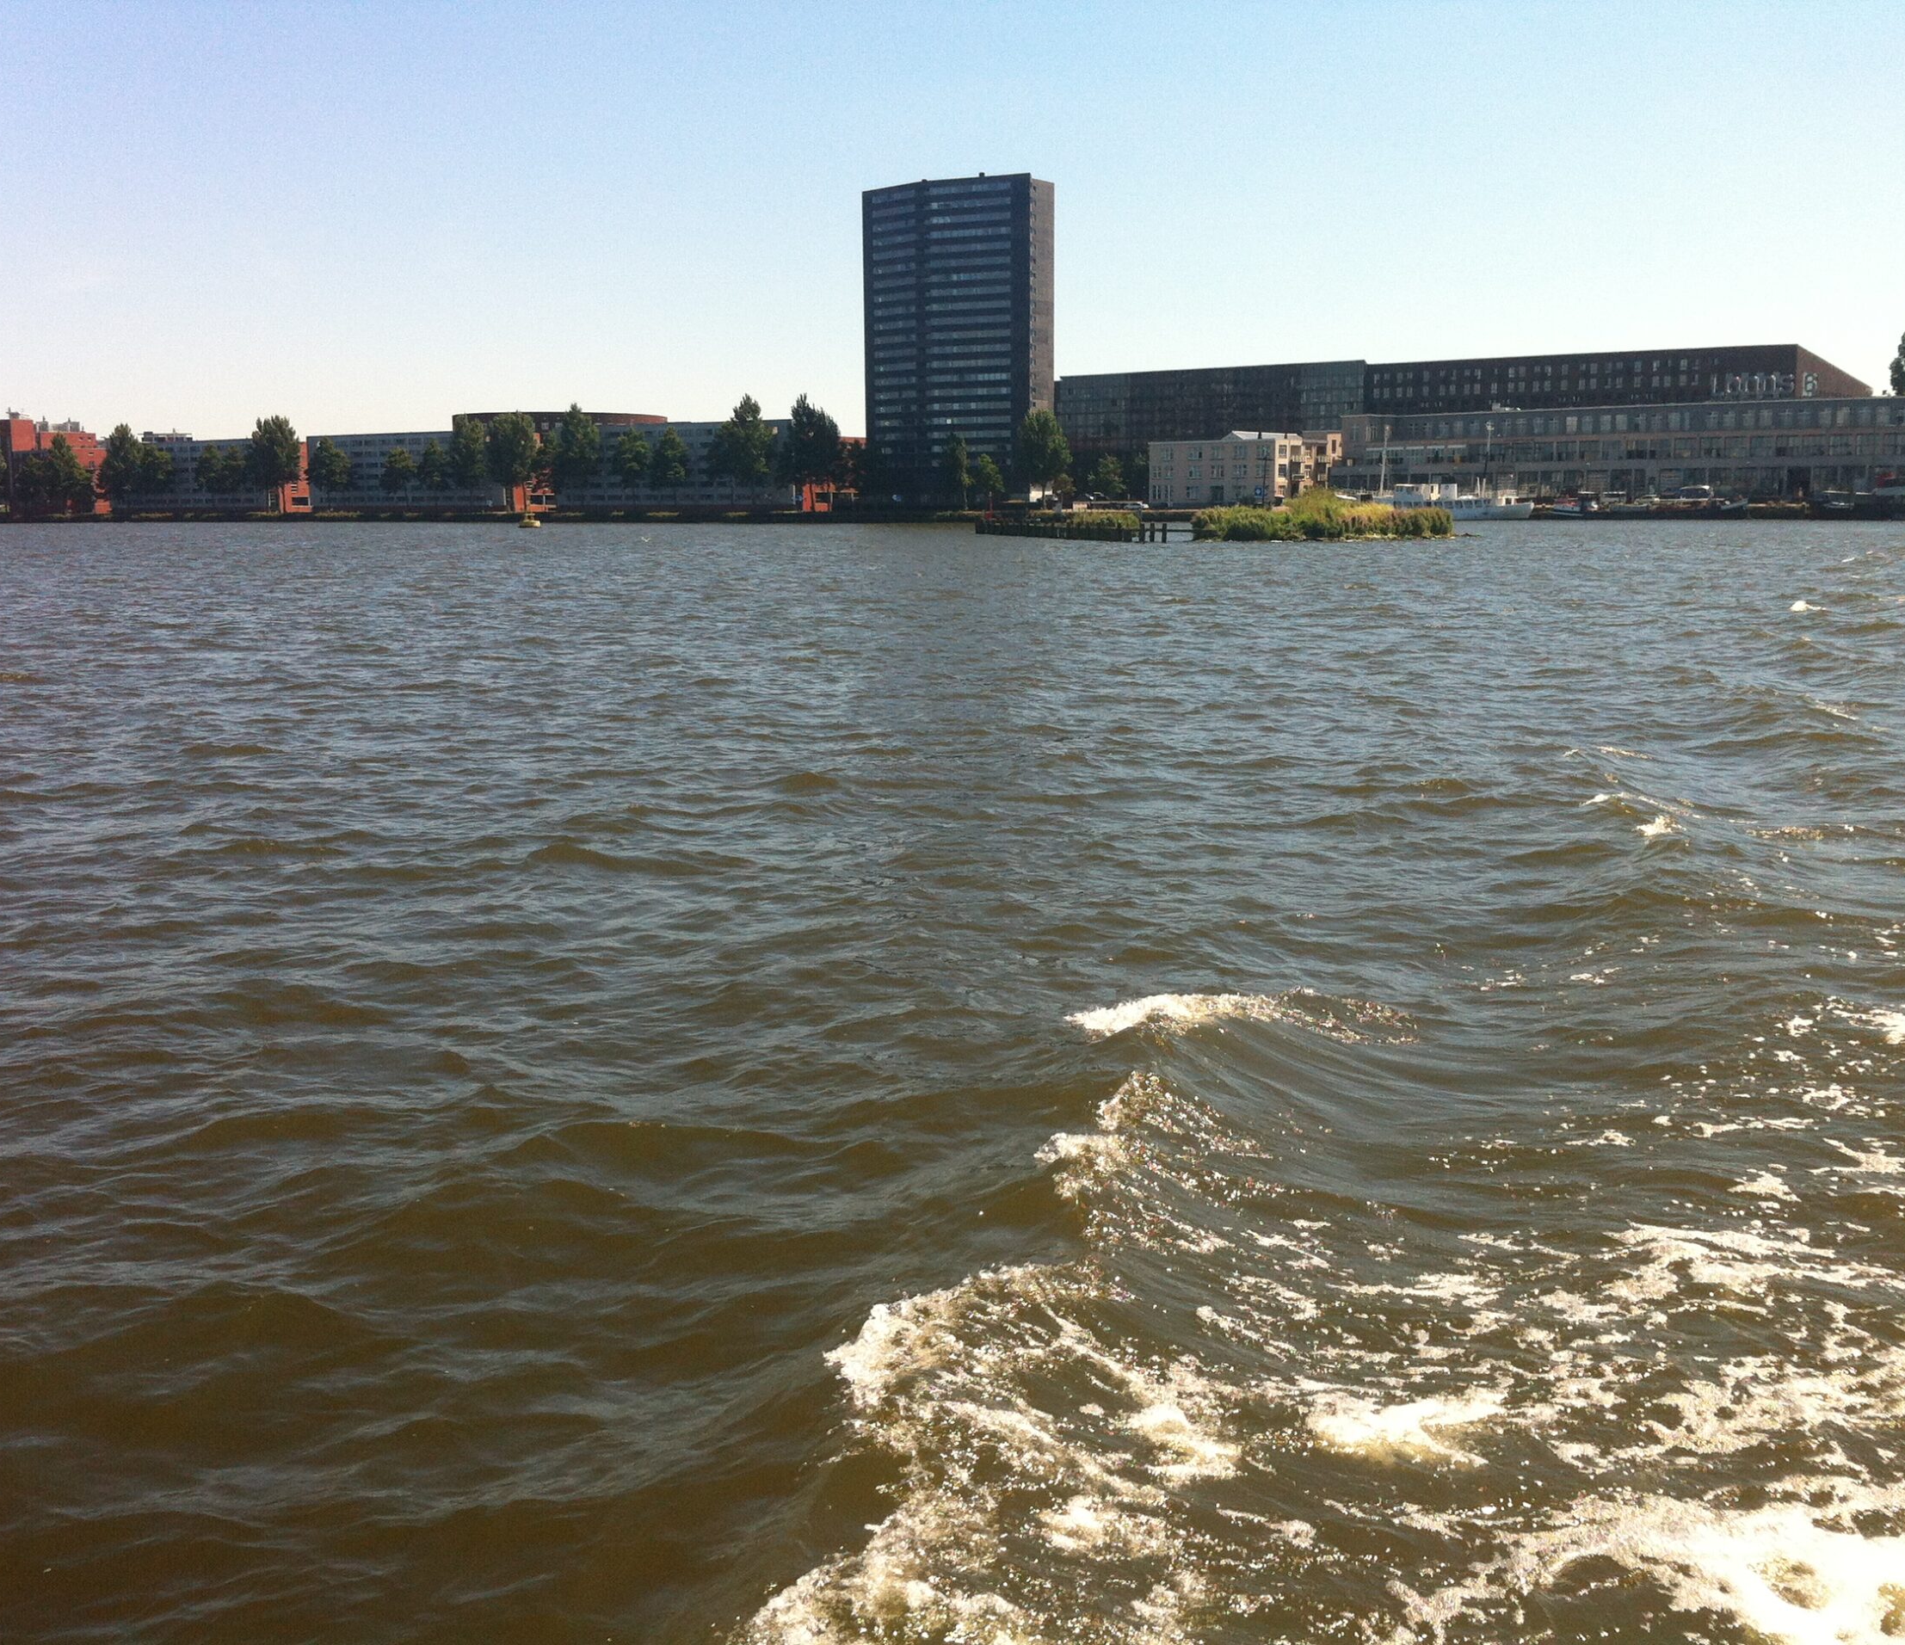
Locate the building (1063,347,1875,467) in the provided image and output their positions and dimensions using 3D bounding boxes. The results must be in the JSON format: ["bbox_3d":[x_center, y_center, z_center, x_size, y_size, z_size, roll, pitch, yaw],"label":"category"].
[{"bbox_3d":[98.170,-80.410,464.840,173.000,28.200,42.000,7,11,41],"label":"building"}]

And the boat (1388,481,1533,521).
[{"bbox_3d":[76.440,-49.080,339.240,25.930,5.970,5.500,6,11,38],"label":"boat"}]

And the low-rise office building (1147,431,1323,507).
[{"bbox_3d":[51.660,-63.060,400.280,26.120,13.660,19.000,6,11,38],"label":"low-rise office building"}]

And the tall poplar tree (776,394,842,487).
[{"bbox_3d":[-27.750,-71.830,432.350,12.670,22.880,12.670,0,8,0],"label":"tall poplar tree"}]

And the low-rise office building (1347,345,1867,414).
[{"bbox_3d":[129.040,-76.460,437.390,90.000,27.900,42.000,7,11,41],"label":"low-rise office building"}]

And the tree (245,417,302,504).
[{"bbox_3d":[-164.370,-87.040,539.720,14.300,23.910,14.300,6,11,38],"label":"tree"}]

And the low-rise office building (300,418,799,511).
[{"bbox_3d":[-89.680,-79.640,504.120,162.440,18.500,18.000,6,11,38],"label":"low-rise office building"}]

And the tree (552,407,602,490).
[{"bbox_3d":[-79.660,-77.290,473.190,11.070,22.620,11.070,0,8,0],"label":"tree"}]

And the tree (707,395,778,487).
[{"bbox_3d":[-43.330,-75.680,455.800,14.400,23.500,14.400,0,8,0],"label":"tree"}]

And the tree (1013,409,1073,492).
[{"bbox_3d":[17.090,-68.630,420.510,11.700,18.900,11.700,0,8,0],"label":"tree"}]

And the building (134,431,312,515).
[{"bbox_3d":[-196.570,-93.000,596.940,74.600,19.100,14.000,7,11,39],"label":"building"}]

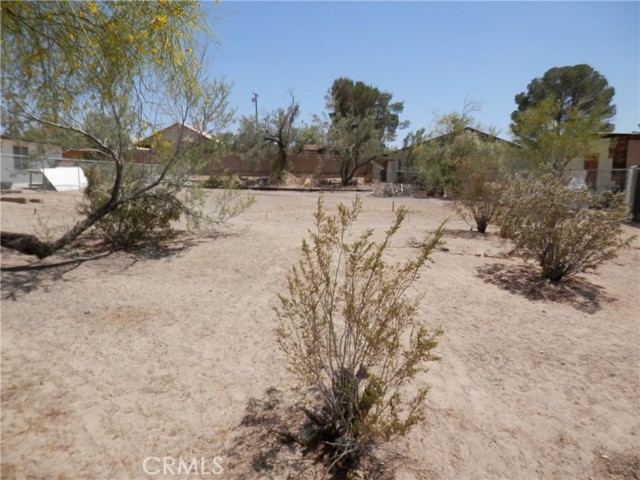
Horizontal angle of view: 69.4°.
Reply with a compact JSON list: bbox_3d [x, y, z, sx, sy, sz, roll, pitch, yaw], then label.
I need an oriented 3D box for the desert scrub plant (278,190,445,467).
[{"bbox_3d":[0.195,0.426,2.279,0.818,1.277,0.777,1,9,5],"label":"desert scrub plant"}]

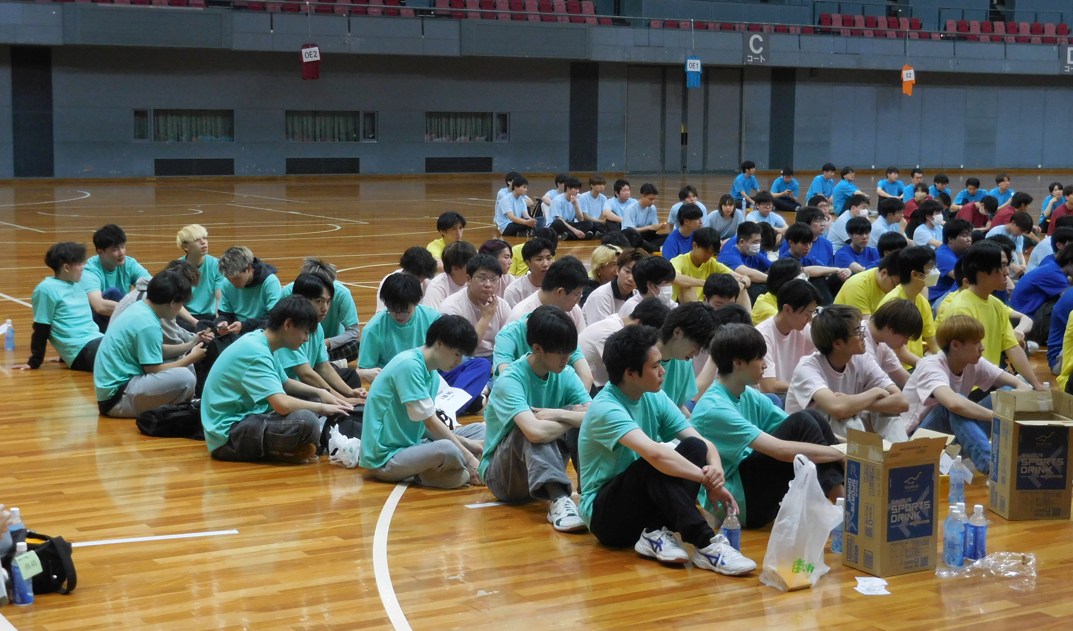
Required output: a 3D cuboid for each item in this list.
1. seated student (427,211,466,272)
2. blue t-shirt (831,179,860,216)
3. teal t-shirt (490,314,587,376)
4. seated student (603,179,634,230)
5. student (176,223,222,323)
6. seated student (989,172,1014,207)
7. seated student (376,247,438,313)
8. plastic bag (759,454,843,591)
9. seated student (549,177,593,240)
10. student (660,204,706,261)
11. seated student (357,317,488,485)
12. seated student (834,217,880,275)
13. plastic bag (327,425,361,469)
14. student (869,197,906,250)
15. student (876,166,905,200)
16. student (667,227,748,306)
[{"bbox_3d":[-0.717,-0.428,13.200,0.720,0.820,0.520,7,9,41],"label":"seated student"},{"bbox_3d":[5.136,-1.953,26.760,0.380,0.590,0.440,3,8,22],"label":"blue t-shirt"},{"bbox_3d":[0.015,0.271,8.450,0.500,0.520,0.380,-4,8,-33],"label":"teal t-shirt"},{"bbox_3d":[1.162,-1.316,20.849,0.750,0.850,0.560,7,10,43],"label":"seated student"},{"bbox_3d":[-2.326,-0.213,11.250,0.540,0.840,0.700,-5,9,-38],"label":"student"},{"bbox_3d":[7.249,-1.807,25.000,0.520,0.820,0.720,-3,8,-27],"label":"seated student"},{"bbox_3d":[-0.782,-0.054,10.552,0.750,0.790,0.560,6,9,36],"label":"seated student"},{"bbox_3d":[0.944,0.738,5.770,0.270,0.440,0.190,0,7,-8],"label":"plastic bag"},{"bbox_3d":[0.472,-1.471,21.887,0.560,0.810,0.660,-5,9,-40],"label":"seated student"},{"bbox_3d":[1.461,-0.621,15.140,0.530,0.830,0.740,-7,10,-45],"label":"student"},{"bbox_3d":[-0.509,0.349,7.503,0.620,0.780,0.620,3,8,22],"label":"seated student"},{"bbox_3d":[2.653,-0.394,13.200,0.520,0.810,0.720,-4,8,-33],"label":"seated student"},{"bbox_3d":[-0.905,0.616,7.620,0.155,0.185,0.140,-1,7,-10],"label":"plastic bag"},{"bbox_3d":[3.960,-0.889,17.690,0.780,0.800,0.540,4,8,28],"label":"student"},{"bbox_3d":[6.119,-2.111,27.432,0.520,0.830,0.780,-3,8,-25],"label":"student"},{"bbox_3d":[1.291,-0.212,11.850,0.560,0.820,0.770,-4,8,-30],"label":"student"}]

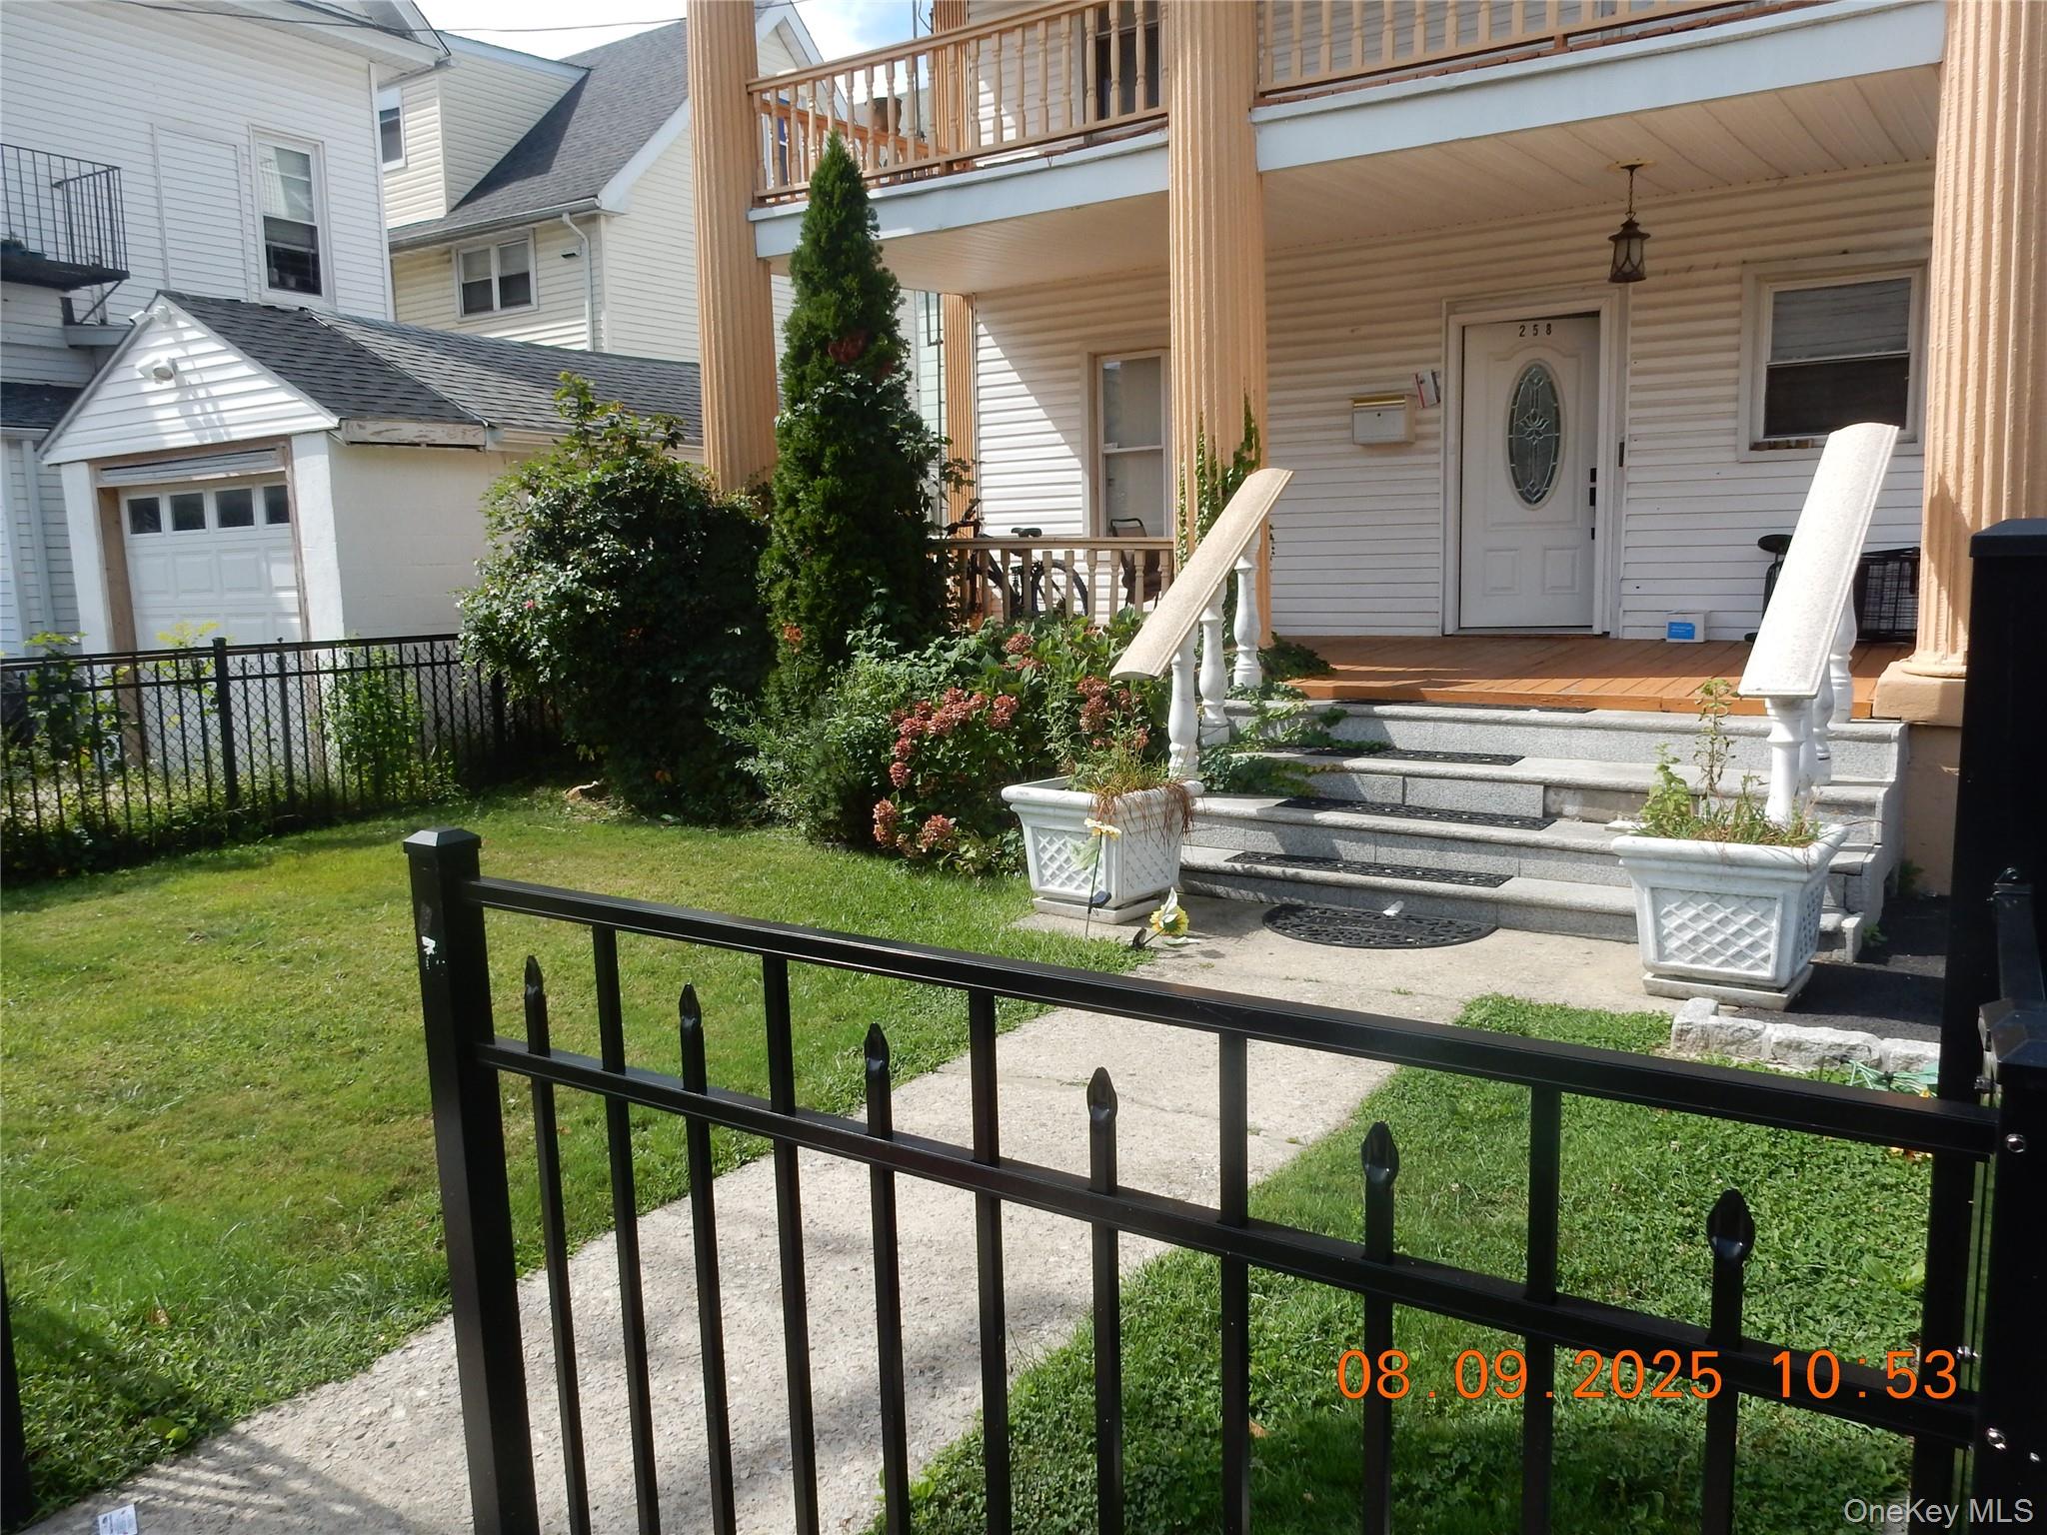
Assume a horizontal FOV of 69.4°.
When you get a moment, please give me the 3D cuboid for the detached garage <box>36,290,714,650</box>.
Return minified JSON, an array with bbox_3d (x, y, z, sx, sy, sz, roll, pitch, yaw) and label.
[{"bbox_3d":[-4.222,-2.051,13.470,4.137,3.484,6.700,4,9,34],"label":"detached garage"}]

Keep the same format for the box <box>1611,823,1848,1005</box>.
[{"bbox_3d":[2.372,0.474,4.949,0.595,0.545,0.595,5,10,38],"label":"box"}]

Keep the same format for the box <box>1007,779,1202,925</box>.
[{"bbox_3d":[0.345,0.331,6.266,0.595,0.545,0.595,5,10,40],"label":"box"}]

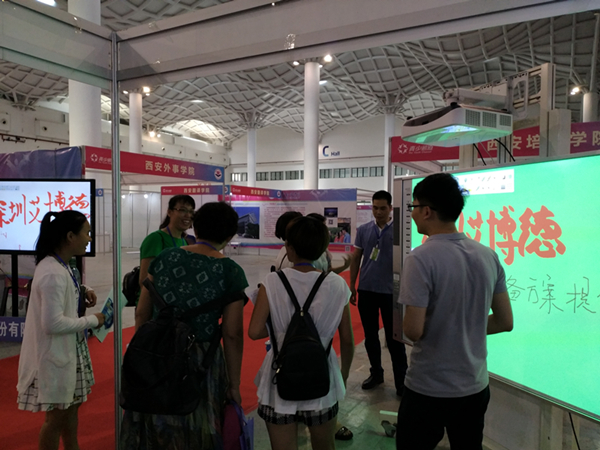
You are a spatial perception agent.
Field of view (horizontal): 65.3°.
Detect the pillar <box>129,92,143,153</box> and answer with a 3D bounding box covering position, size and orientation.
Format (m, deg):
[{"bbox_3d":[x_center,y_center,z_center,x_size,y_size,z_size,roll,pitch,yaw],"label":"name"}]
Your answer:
[{"bbox_3d":[-18.057,-7.019,51.434,1.270,14.780,1.270,1,1,27],"label":"pillar"}]

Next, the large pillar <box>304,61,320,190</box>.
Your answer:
[{"bbox_3d":[1.048,-6.694,40.717,1.220,14.780,1.220,0,1,0],"label":"large pillar"}]

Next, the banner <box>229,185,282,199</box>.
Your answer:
[{"bbox_3d":[-1.424,-1.122,15.973,0.050,0.300,3.150,1,1,27],"label":"banner"}]

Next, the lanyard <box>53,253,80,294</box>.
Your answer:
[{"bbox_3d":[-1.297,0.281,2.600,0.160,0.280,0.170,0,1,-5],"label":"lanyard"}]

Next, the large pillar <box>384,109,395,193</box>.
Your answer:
[{"bbox_3d":[11.581,-7.083,60.903,1.220,14.780,1.220,1,1,27],"label":"large pillar"}]

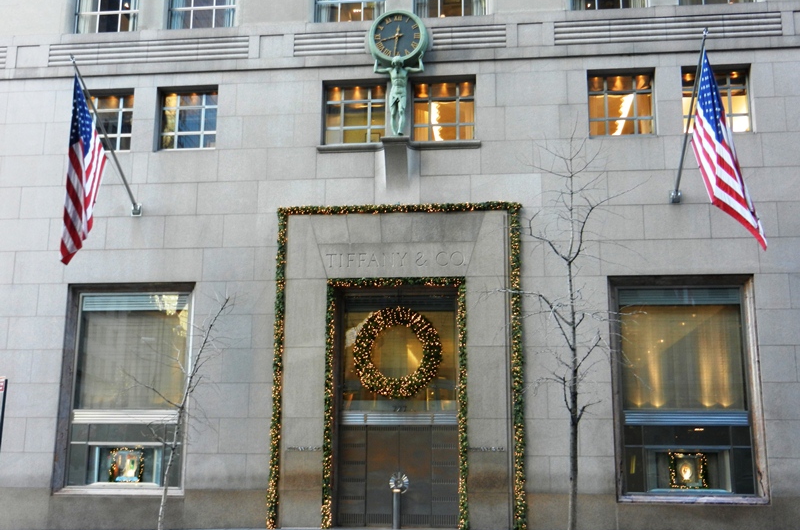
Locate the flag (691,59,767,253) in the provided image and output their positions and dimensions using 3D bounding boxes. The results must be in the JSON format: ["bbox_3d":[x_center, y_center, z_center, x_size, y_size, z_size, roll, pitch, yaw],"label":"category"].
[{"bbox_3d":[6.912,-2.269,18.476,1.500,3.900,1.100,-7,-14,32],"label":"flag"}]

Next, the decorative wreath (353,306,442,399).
[{"bbox_3d":[-0.063,2.115,21.300,2.150,2.200,0.380,-1,-12,6],"label":"decorative wreath"}]

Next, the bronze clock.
[{"bbox_3d":[-0.010,-5.698,22.027,1.450,1.450,0.500,-1,-12,6],"label":"bronze clock"}]

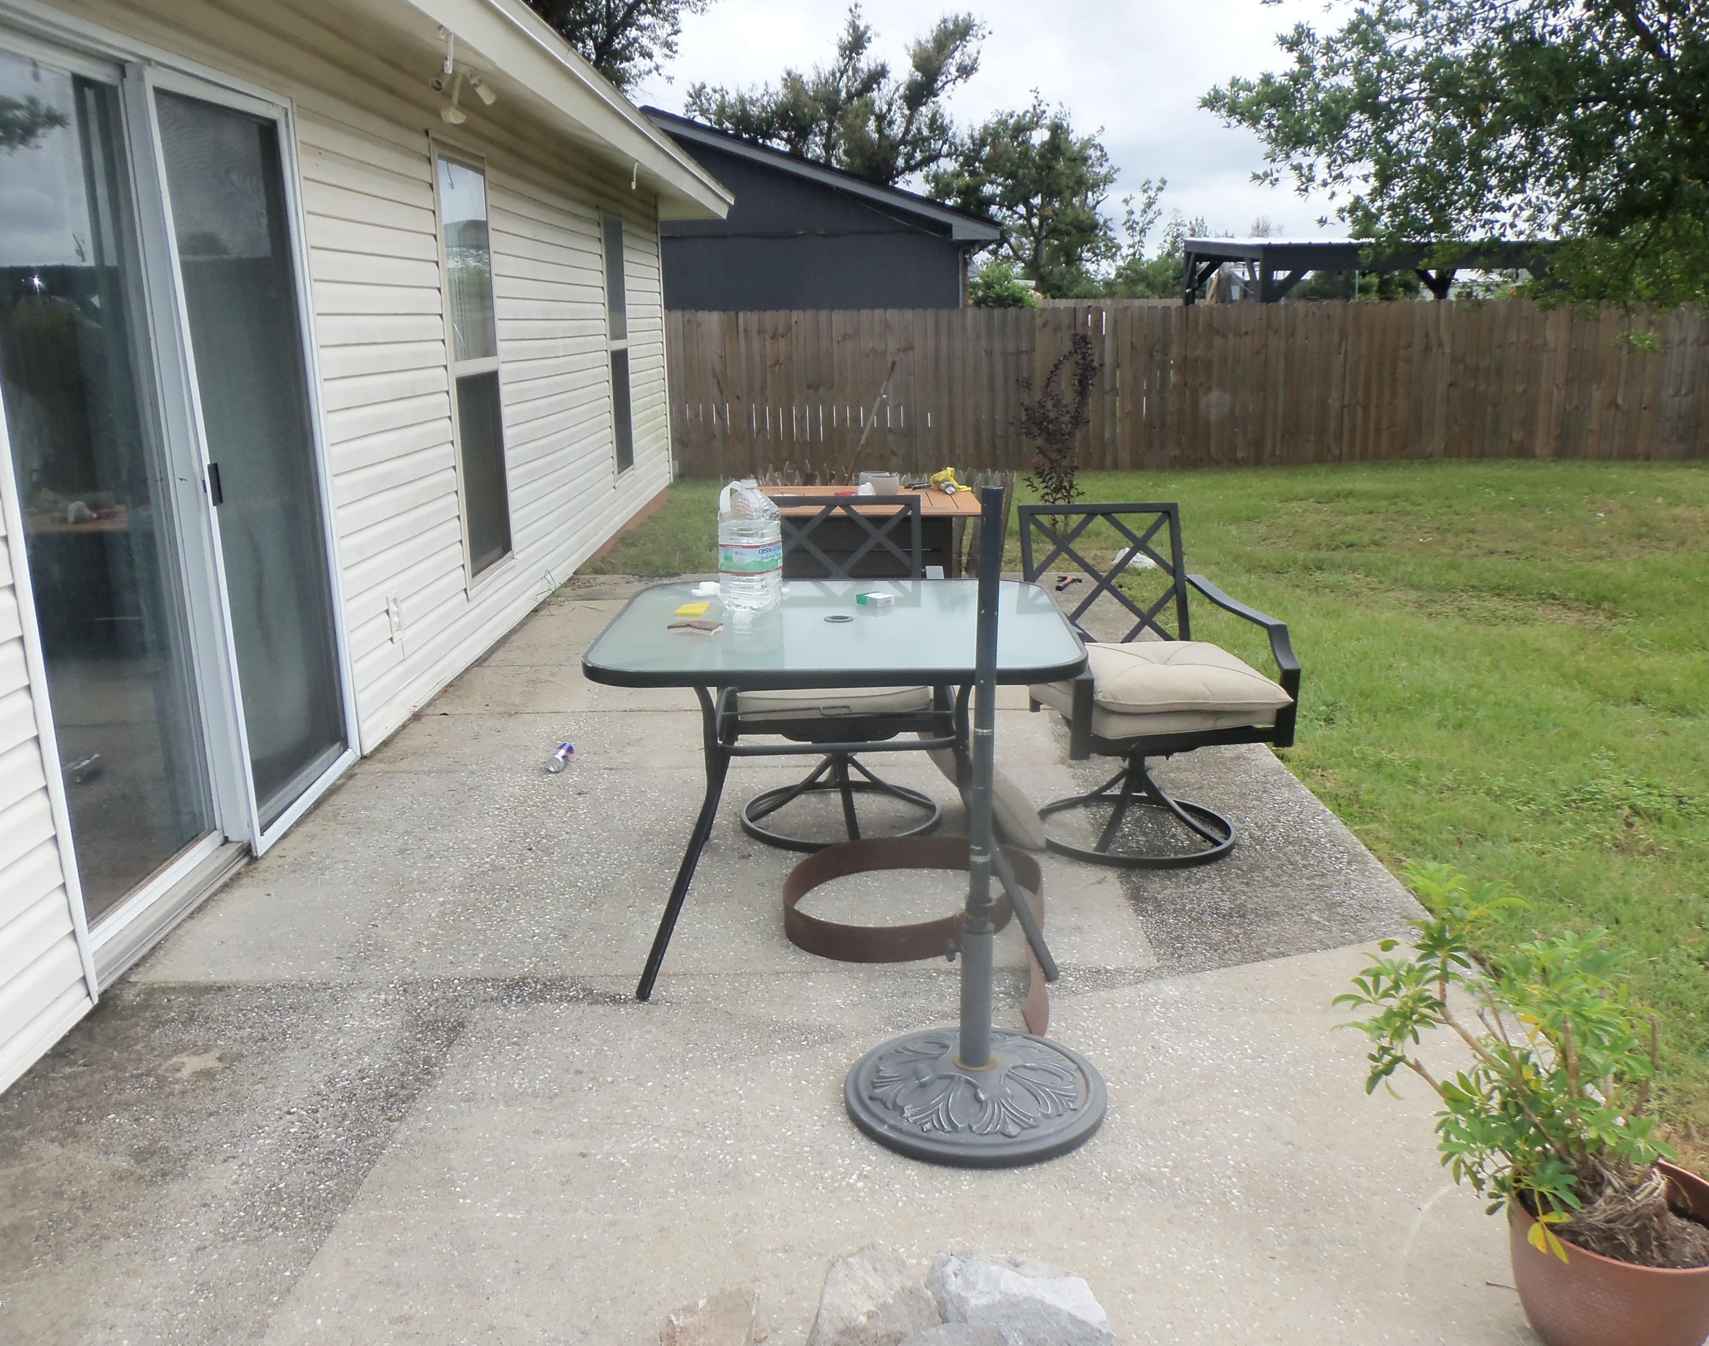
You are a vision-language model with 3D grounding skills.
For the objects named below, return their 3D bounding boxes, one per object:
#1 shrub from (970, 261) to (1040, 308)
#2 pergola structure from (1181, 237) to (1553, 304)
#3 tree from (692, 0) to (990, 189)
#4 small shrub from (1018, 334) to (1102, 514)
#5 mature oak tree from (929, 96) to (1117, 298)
[{"bbox_3d":[2.398,-5.445,23.891,1.290,2.550,1.250,-1,14,0],"label":"shrub"},{"bbox_3d":[6.922,-4.609,19.855,3.870,2.800,4.100,-1,14,0],"label":"pergola structure"},{"bbox_3d":[-0.551,-12.401,38.145,8.060,9.340,8.000,-1,14,0],"label":"tree"},{"bbox_3d":[1.427,-1.657,10.170,0.570,1.410,0.550,-1,14,0],"label":"small shrub"},{"bbox_3d":[4.851,-12.651,42.202,5.430,7.580,5.600,-1,14,0],"label":"mature oak tree"}]

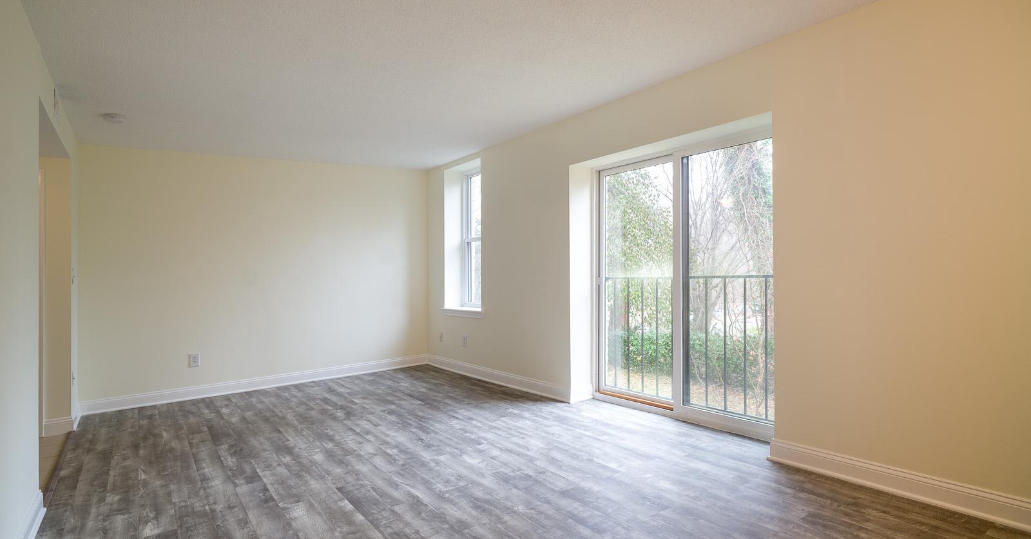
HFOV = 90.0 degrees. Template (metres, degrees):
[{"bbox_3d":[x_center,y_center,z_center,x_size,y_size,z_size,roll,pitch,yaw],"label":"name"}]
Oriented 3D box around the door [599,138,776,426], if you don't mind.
[{"bbox_3d":[1.250,0.114,3.919,0.100,2.029,1.712,1,-2,-36],"label":"door"}]

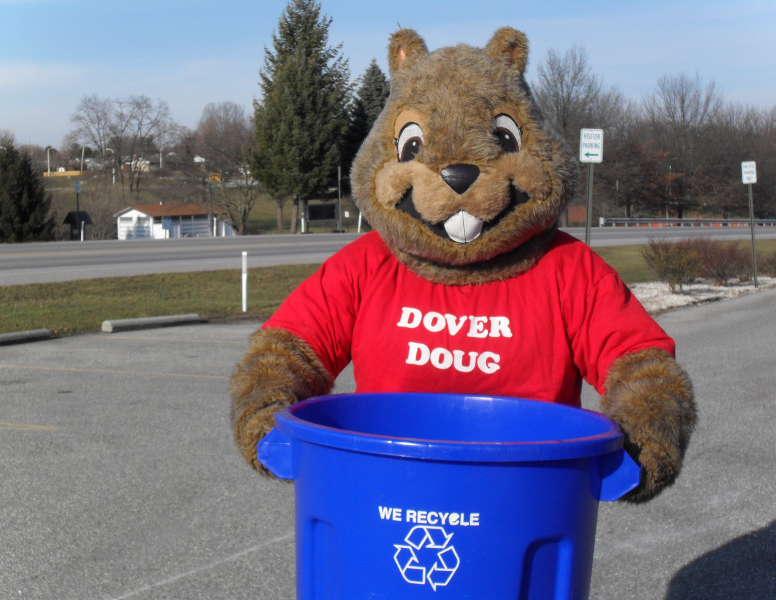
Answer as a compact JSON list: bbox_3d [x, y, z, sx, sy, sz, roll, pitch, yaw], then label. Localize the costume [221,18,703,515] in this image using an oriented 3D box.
[{"bbox_3d":[0.150,0.377,2.692,0.860,1.920,0.850,0,4,3],"label":"costume"}]

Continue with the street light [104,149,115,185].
[{"bbox_3d":[-58.140,-27.869,275.000,1.900,7.500,0.400,0,4,0],"label":"street light"}]

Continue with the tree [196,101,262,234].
[{"bbox_3d":[-12.634,-10.561,105.000,5.400,10.700,5.200,0,4,0],"label":"tree"}]

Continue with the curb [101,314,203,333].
[{"bbox_3d":[-3.028,0.301,16.900,0.170,0.140,1.830,2,5,32],"label":"curb"}]

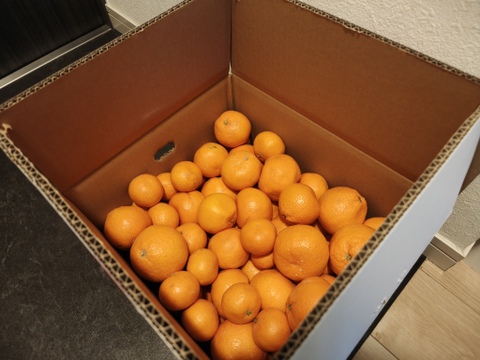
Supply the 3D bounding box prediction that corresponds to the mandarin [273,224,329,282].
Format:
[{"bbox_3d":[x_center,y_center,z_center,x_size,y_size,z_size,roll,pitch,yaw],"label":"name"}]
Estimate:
[{"bbox_3d":[0.086,0.102,0.449,0.078,0.073,0.078,0,58,3],"label":"mandarin"}]

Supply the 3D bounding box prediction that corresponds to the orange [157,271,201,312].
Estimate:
[{"bbox_3d":[-0.080,0.147,0.423,0.051,0.049,0.051,-4,57,0],"label":"orange"}]

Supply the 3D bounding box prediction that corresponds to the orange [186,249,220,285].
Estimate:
[{"bbox_3d":[-0.053,0.126,0.462,0.046,0.049,0.051,0,58,3],"label":"orange"}]

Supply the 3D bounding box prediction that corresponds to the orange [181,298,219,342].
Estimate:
[{"bbox_3d":[-0.050,0.176,0.400,0.046,0.044,0.046,-1,58,2],"label":"orange"}]

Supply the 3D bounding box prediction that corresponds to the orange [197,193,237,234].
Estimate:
[{"bbox_3d":[-0.033,0.051,0.478,0.060,0.057,0.060,-4,57,0],"label":"orange"}]

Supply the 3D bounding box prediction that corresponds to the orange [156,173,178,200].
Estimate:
[{"bbox_3d":[-0.131,0.012,0.563,0.047,0.047,0.047,0,58,3],"label":"orange"}]

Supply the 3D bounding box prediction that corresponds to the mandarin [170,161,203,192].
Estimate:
[{"bbox_3d":[-0.087,-0.005,0.523,0.051,0.049,0.051,-1,58,2],"label":"mandarin"}]

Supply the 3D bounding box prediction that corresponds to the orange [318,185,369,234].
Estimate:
[{"bbox_3d":[0.156,0.047,0.481,0.071,0.068,0.071,-4,57,0],"label":"orange"}]

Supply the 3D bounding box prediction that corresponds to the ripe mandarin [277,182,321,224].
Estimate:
[{"bbox_3d":[0.090,0.036,0.480,0.061,0.059,0.061,-4,57,0],"label":"ripe mandarin"}]

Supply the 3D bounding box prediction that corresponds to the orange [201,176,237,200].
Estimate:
[{"bbox_3d":[-0.035,0.024,0.525,0.058,0.056,0.058,-1,58,2],"label":"orange"}]

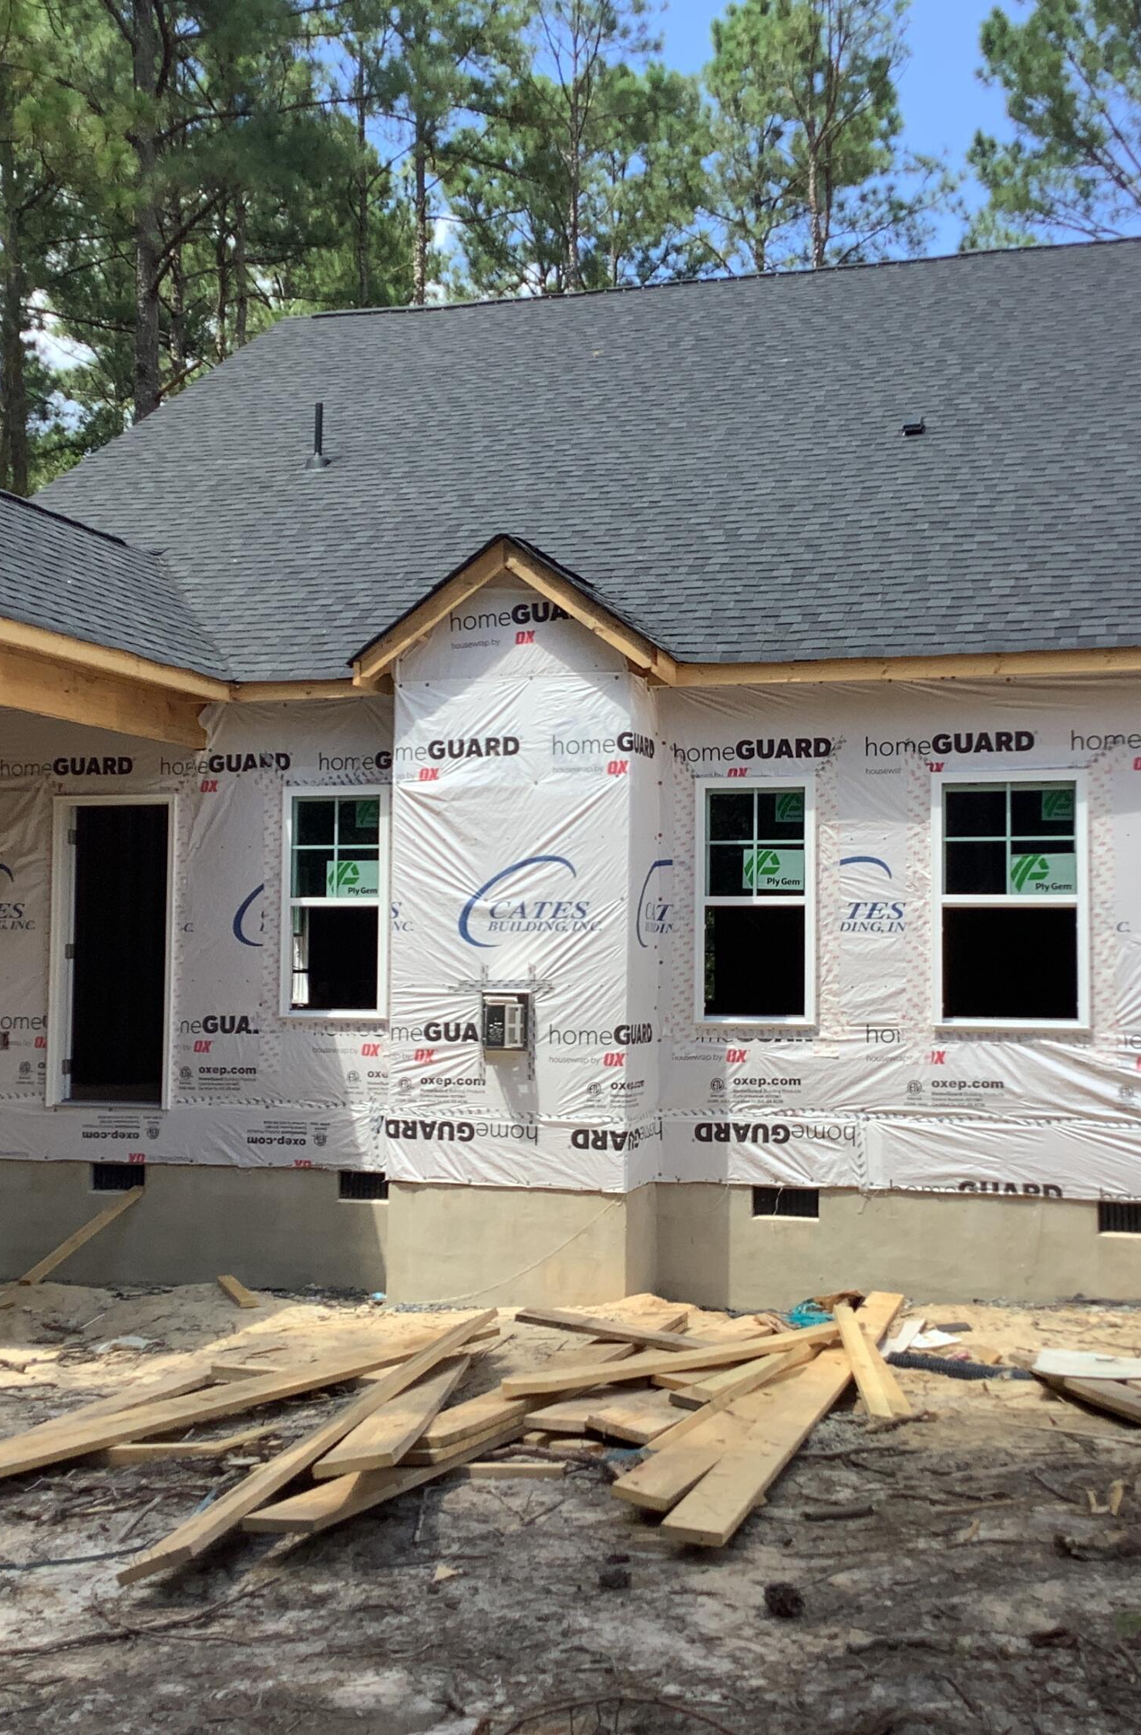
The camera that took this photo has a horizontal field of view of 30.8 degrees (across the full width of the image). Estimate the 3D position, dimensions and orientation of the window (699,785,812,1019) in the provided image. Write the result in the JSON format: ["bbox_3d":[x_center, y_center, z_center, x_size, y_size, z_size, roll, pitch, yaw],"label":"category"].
[{"bbox_3d":[1.145,0.206,12.755,0.752,1.519,0.100,-1,-4,17],"label":"window"}]

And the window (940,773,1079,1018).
[{"bbox_3d":[2.614,0.193,12.292,0.915,1.519,0.100,-1,-4,17],"label":"window"}]

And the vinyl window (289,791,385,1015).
[{"bbox_3d":[-1.532,0.230,13.598,0.761,1.519,0.100,-1,-4,17],"label":"vinyl window"}]

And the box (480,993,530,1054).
[{"bbox_3d":[-0.372,0.929,12.433,0.321,0.378,0.120,-1,-4,17],"label":"box"}]

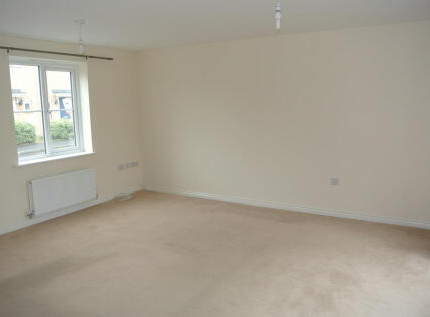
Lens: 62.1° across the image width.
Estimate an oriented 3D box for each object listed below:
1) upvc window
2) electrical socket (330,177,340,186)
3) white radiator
[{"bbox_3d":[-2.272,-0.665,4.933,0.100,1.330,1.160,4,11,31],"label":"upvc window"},{"bbox_3d":[1.577,0.310,4.701,0.090,0.088,0.015,4,11,31],"label":"electrical socket"},{"bbox_3d":[-2.093,0.448,5.012,0.095,0.475,1.020,4,11,31],"label":"white radiator"}]

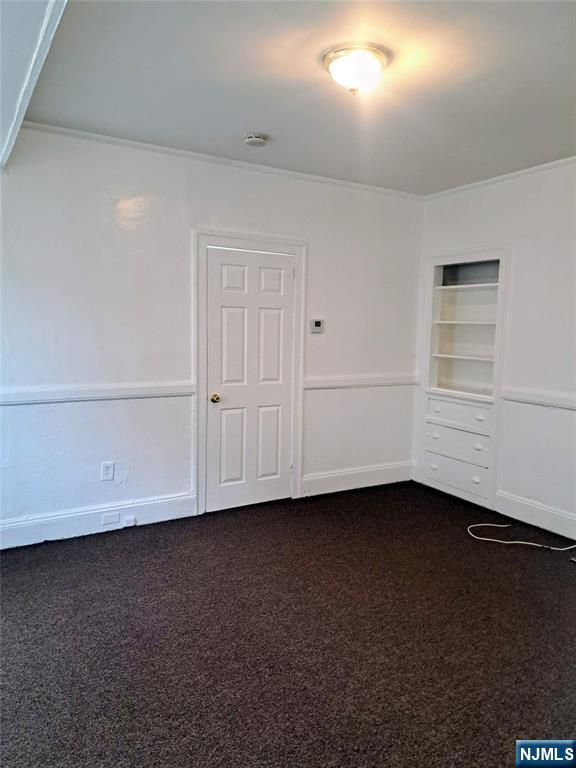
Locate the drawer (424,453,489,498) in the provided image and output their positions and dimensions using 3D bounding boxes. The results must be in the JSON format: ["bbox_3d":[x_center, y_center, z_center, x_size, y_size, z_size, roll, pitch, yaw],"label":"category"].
[{"bbox_3d":[1.544,0.775,4.699,0.270,0.239,0.691,-3,7,-31],"label":"drawer"}]

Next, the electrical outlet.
[{"bbox_3d":[-1.246,0.613,3.690,0.077,0.123,0.012,-3,7,-31],"label":"electrical outlet"}]

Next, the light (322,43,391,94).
[{"bbox_3d":[0.308,-1.385,2.412,0.312,0.140,0.312,1,6,0],"label":"light"}]

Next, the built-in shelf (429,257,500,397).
[{"bbox_3d":[1.597,-0.466,4.578,0.290,1.107,0.691,-3,7,-31],"label":"built-in shelf"}]

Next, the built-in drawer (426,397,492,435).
[{"bbox_3d":[1.553,0.272,4.643,0.270,0.217,0.691,-3,7,-31],"label":"built-in drawer"}]

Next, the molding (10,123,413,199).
[{"bbox_3d":[-0.215,-1.623,4.029,3.340,0.046,0.036,-3,7,-31],"label":"molding"}]

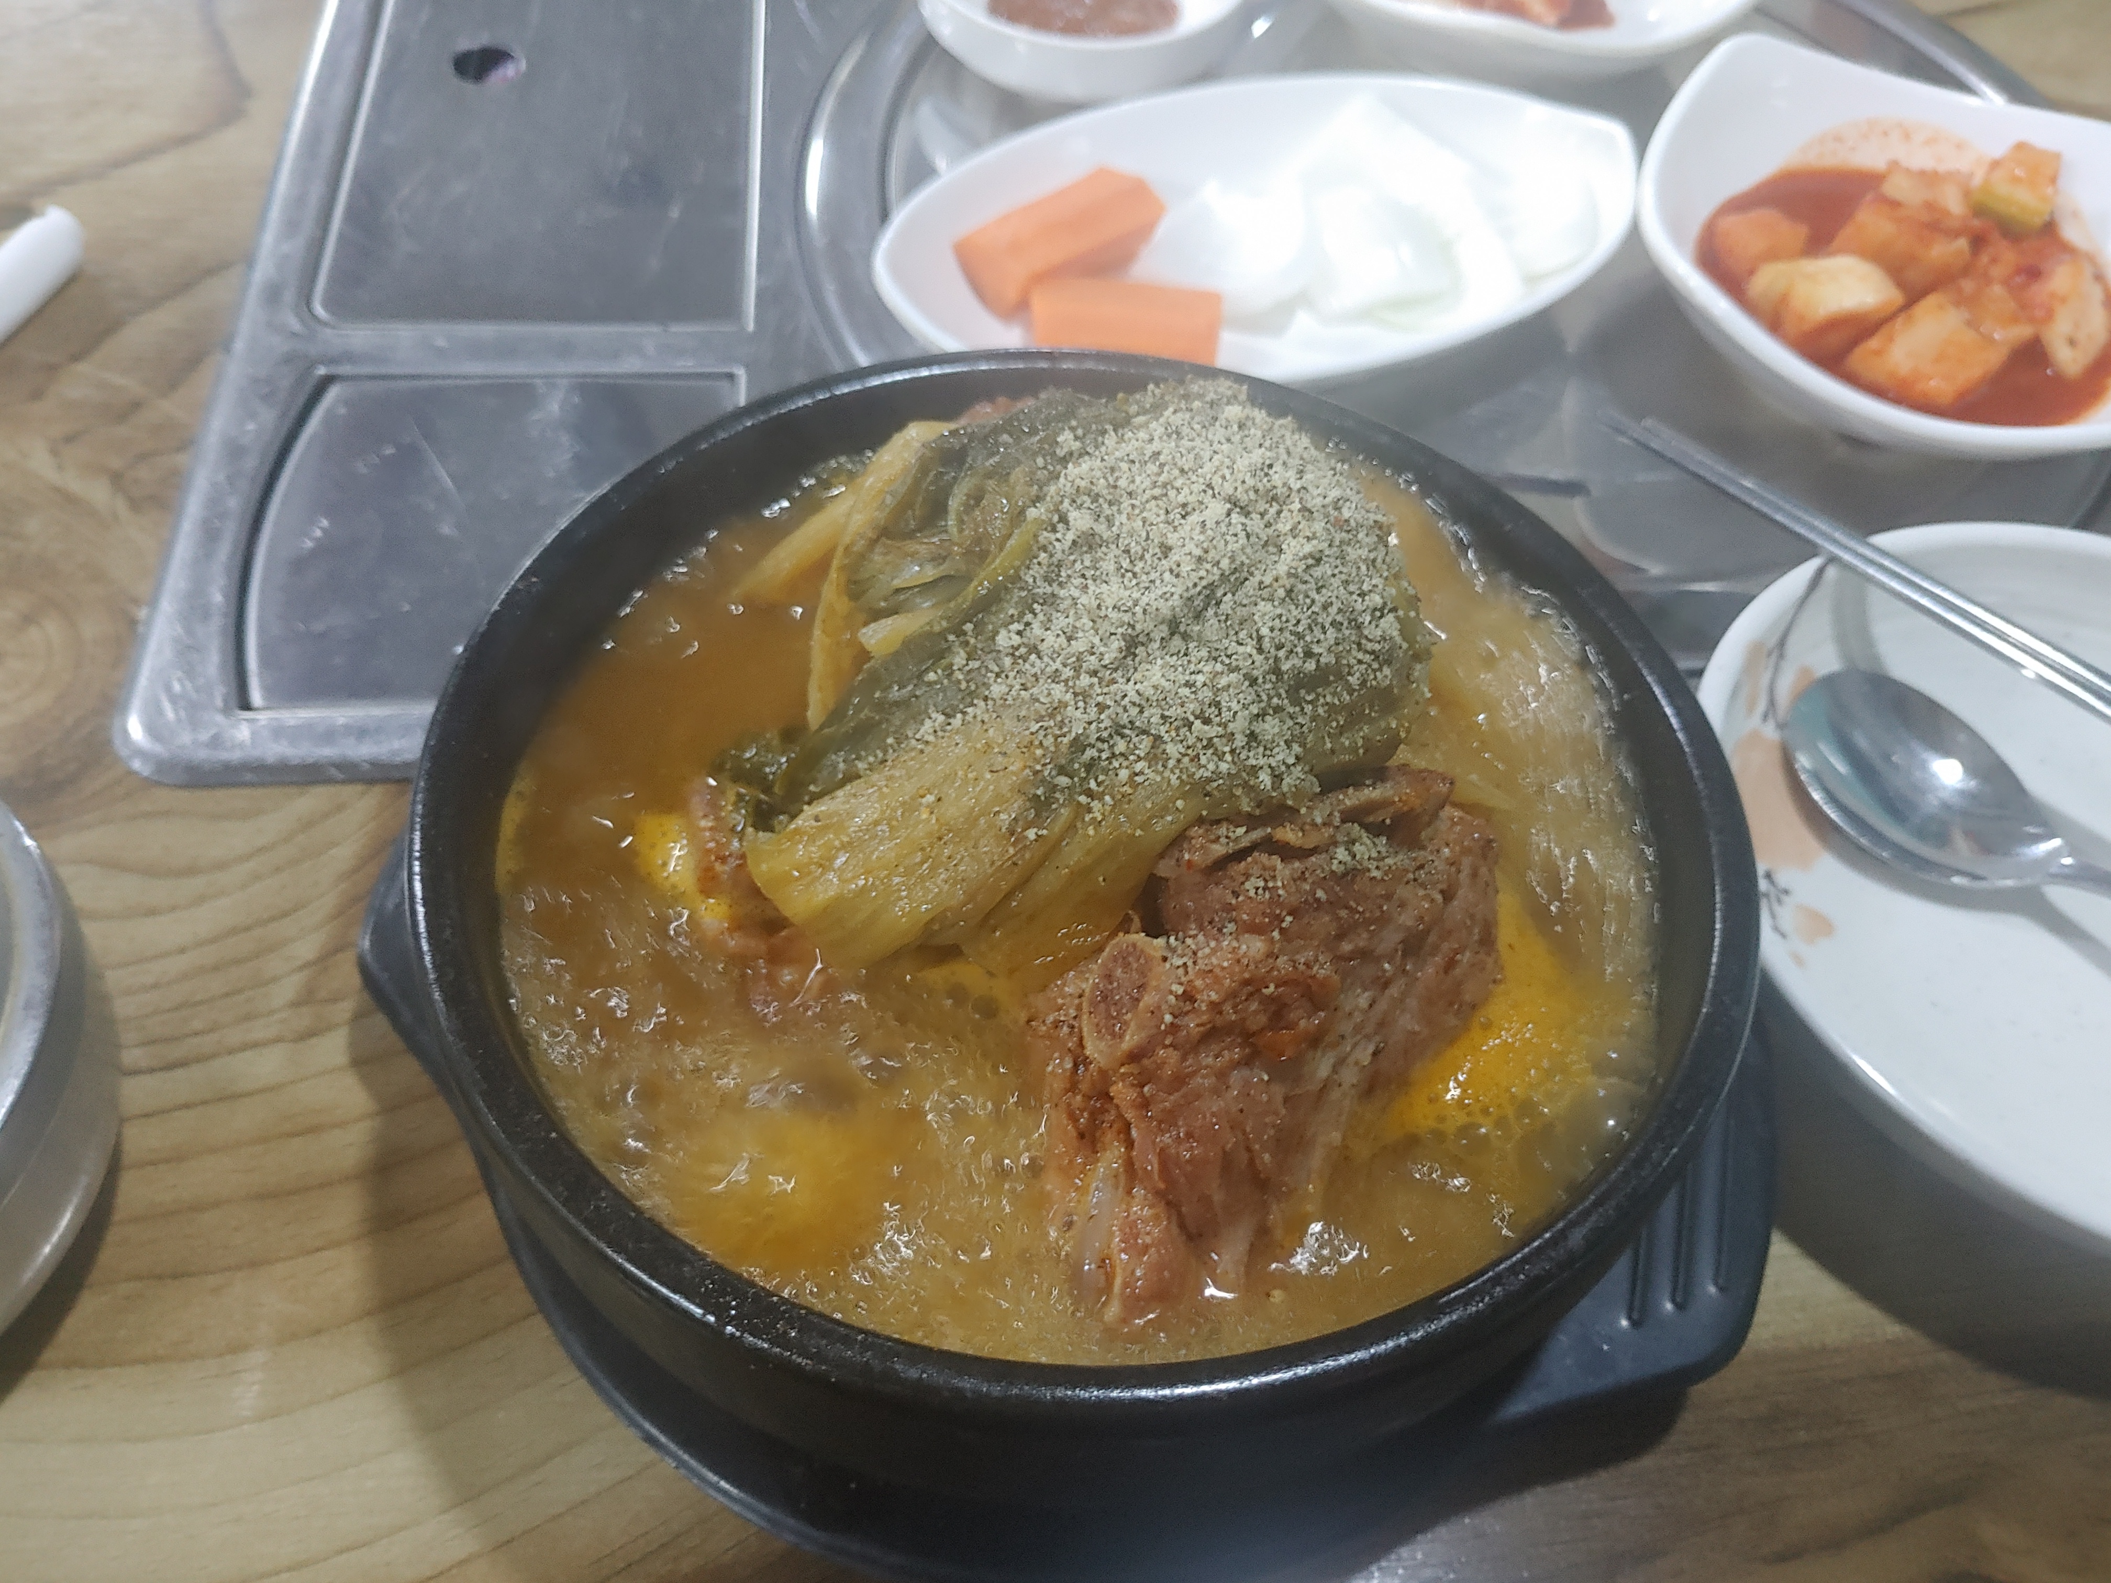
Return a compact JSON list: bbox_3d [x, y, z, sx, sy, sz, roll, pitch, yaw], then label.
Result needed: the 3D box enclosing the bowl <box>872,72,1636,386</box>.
[{"bbox_3d":[0.054,-0.128,0.402,0.193,0.042,0.123,-10,54,-8],"label":"bowl"}]

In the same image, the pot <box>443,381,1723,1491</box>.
[{"bbox_3d":[0.004,0.021,0.262,0.185,0.090,0.185,0,53,0],"label":"pot"}]

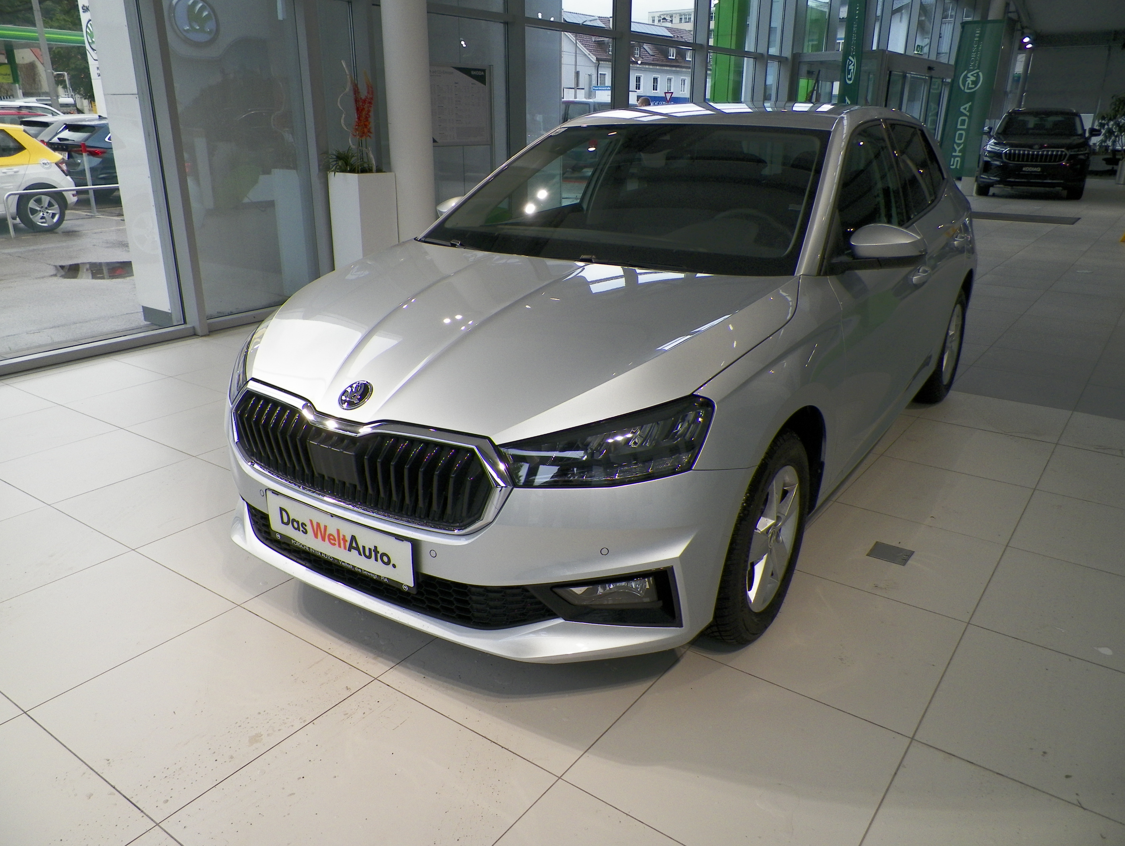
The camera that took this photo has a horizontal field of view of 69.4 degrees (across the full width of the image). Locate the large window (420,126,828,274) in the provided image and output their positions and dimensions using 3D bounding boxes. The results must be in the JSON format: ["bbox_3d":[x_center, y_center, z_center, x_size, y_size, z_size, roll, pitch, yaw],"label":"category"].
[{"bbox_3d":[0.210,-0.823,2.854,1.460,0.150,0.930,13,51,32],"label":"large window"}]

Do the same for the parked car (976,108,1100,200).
[{"bbox_3d":[9.940,-5.660,17.050,1.950,1.660,4.720,11,23,28],"label":"parked car"}]

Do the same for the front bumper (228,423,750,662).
[{"bbox_3d":[-0.419,0.208,2.235,1.760,0.480,0.530,13,24,32],"label":"front bumper"}]

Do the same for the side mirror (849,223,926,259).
[{"bbox_3d":[0.972,-0.543,2.473,0.210,0.140,0.140,13,24,32],"label":"side mirror"}]

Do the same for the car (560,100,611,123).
[{"bbox_3d":[0.807,-9.454,26.745,1.900,1.990,4.800,5,21,14],"label":"car"}]

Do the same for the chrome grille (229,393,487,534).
[{"bbox_3d":[-0.529,0.085,2.019,0.960,0.260,0.130,13,24,32],"label":"chrome grille"}]

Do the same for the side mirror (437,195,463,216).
[{"bbox_3d":[-0.492,-0.873,3.410,0.210,0.140,0.140,13,24,32],"label":"side mirror"}]

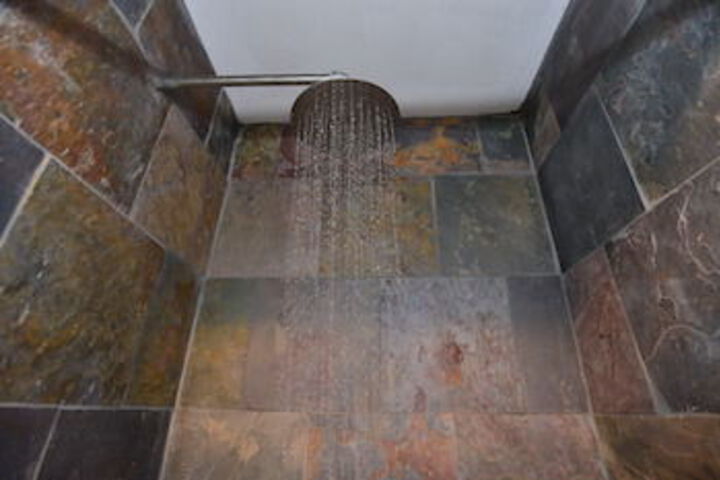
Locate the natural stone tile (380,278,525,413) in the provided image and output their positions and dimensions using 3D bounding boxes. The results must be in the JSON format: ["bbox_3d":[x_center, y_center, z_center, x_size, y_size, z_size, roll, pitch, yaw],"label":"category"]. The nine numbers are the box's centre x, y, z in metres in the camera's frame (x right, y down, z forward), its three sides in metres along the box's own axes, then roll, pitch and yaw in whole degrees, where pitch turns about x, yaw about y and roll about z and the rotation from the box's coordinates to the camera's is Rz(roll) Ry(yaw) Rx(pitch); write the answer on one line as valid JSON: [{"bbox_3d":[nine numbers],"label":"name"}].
[{"bbox_3d":[0.205,0.233,0.803,0.308,0.305,0.015,-1,-26,2],"label":"natural stone tile"}]

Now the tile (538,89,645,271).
[{"bbox_3d":[0.506,-0.118,0.783,0.015,0.305,0.306,-1,-26,2],"label":"tile"}]

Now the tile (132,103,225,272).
[{"bbox_3d":[-0.418,-0.108,0.826,0.015,0.305,0.298,-1,-26,2],"label":"tile"}]

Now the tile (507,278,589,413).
[{"bbox_3d":[0.431,0.231,0.794,0.139,0.305,0.015,-1,-26,2],"label":"tile"}]

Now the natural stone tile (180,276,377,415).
[{"bbox_3d":[-0.179,0.236,0.820,0.454,0.305,0.015,-1,-26,2],"label":"natural stone tile"}]

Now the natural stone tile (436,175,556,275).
[{"bbox_3d":[0.357,-0.044,0.934,0.293,0.305,0.015,-1,-26,2],"label":"natural stone tile"}]

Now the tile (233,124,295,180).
[{"bbox_3d":[-0.302,-0.284,1.084,0.196,0.238,0.015,-1,-26,2],"label":"tile"}]

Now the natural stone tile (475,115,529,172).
[{"bbox_3d":[0.436,-0.291,1.053,0.140,0.238,0.015,-1,-26,2],"label":"natural stone tile"}]

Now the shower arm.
[{"bbox_3d":[-0.222,-0.329,0.690,0.393,0.021,0.021,-1,-26,2],"label":"shower arm"}]

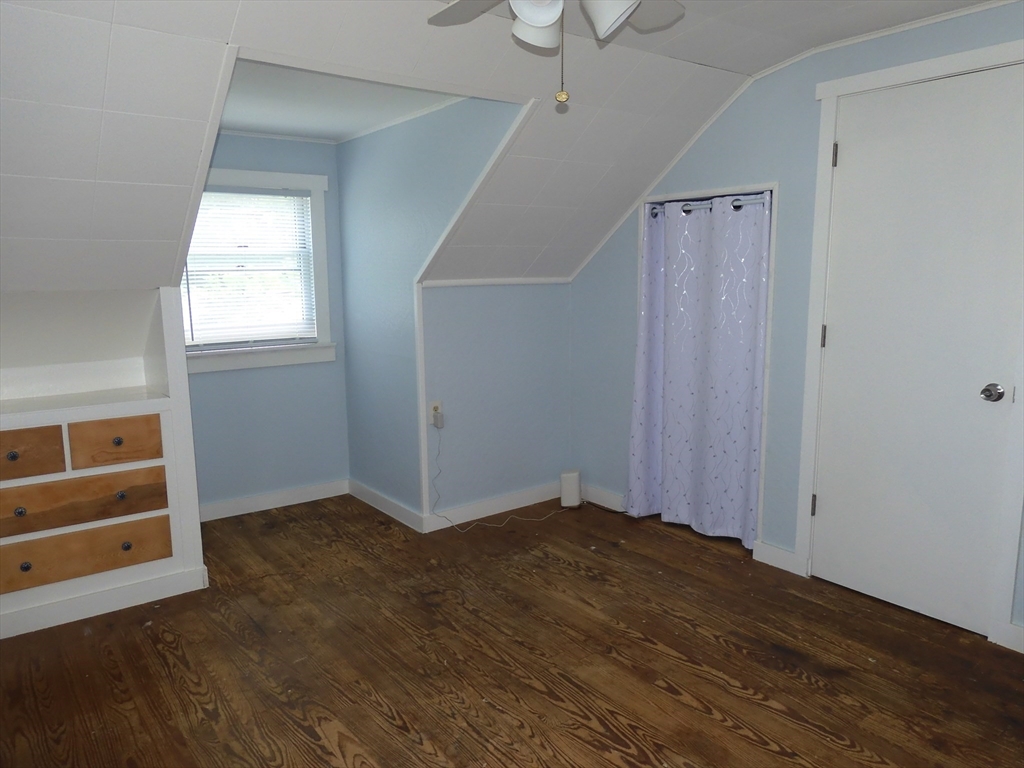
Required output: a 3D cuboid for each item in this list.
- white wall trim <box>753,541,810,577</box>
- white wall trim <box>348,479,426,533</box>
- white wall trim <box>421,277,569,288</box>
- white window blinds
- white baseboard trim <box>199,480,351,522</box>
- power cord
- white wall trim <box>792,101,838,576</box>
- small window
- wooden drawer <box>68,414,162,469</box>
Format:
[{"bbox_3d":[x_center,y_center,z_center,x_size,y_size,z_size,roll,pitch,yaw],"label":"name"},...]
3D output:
[{"bbox_3d":[1.241,0.804,3.268,0.020,0.091,0.284,-7,11,-37],"label":"white wall trim"},{"bbox_3d":[-0.735,0.688,4.104,0.020,0.098,0.893,-7,11,-37],"label":"white wall trim"},{"bbox_3d":[-0.057,-0.559,3.891,1.010,0.034,0.020,-7,11,-37],"label":"white wall trim"},{"bbox_3d":[-1.460,-0.639,3.936,0.745,0.880,0.047,-7,11,-37],"label":"white window blinds"},{"bbox_3d":[-1.417,0.683,4.155,0.999,0.102,0.020,-7,11,-37],"label":"white baseboard trim"},{"bbox_3d":[-0.032,0.464,3.901,0.831,0.592,0.230,-7,11,-37],"label":"power cord"},{"bbox_3d":[1.300,-0.149,3.034,0.020,2.044,0.070,-7,11,-37],"label":"white wall trim"},{"bbox_3d":[-1.456,-0.628,3.945,0.956,1.083,0.081,-7,11,-37],"label":"small window"},{"bbox_3d":[-1.680,0.210,2.973,0.326,0.187,0.350,-7,11,-37],"label":"wooden drawer"}]

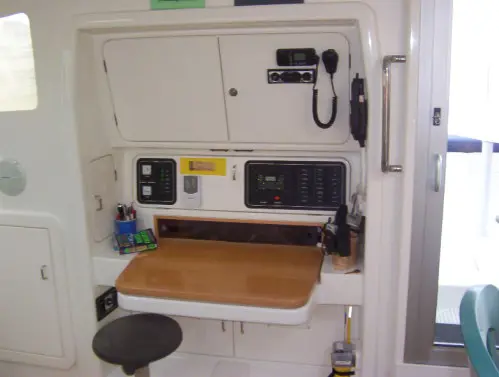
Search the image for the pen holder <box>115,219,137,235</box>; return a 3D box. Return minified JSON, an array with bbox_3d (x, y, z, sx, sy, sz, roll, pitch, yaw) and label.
[{"bbox_3d":[-0.542,0.195,2.297,0.090,0.113,0.090,2,10,12],"label":"pen holder"}]

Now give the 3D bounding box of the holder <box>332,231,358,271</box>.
[{"bbox_3d":[0.368,0.238,2.006,0.090,0.130,0.090,2,10,12],"label":"holder"}]

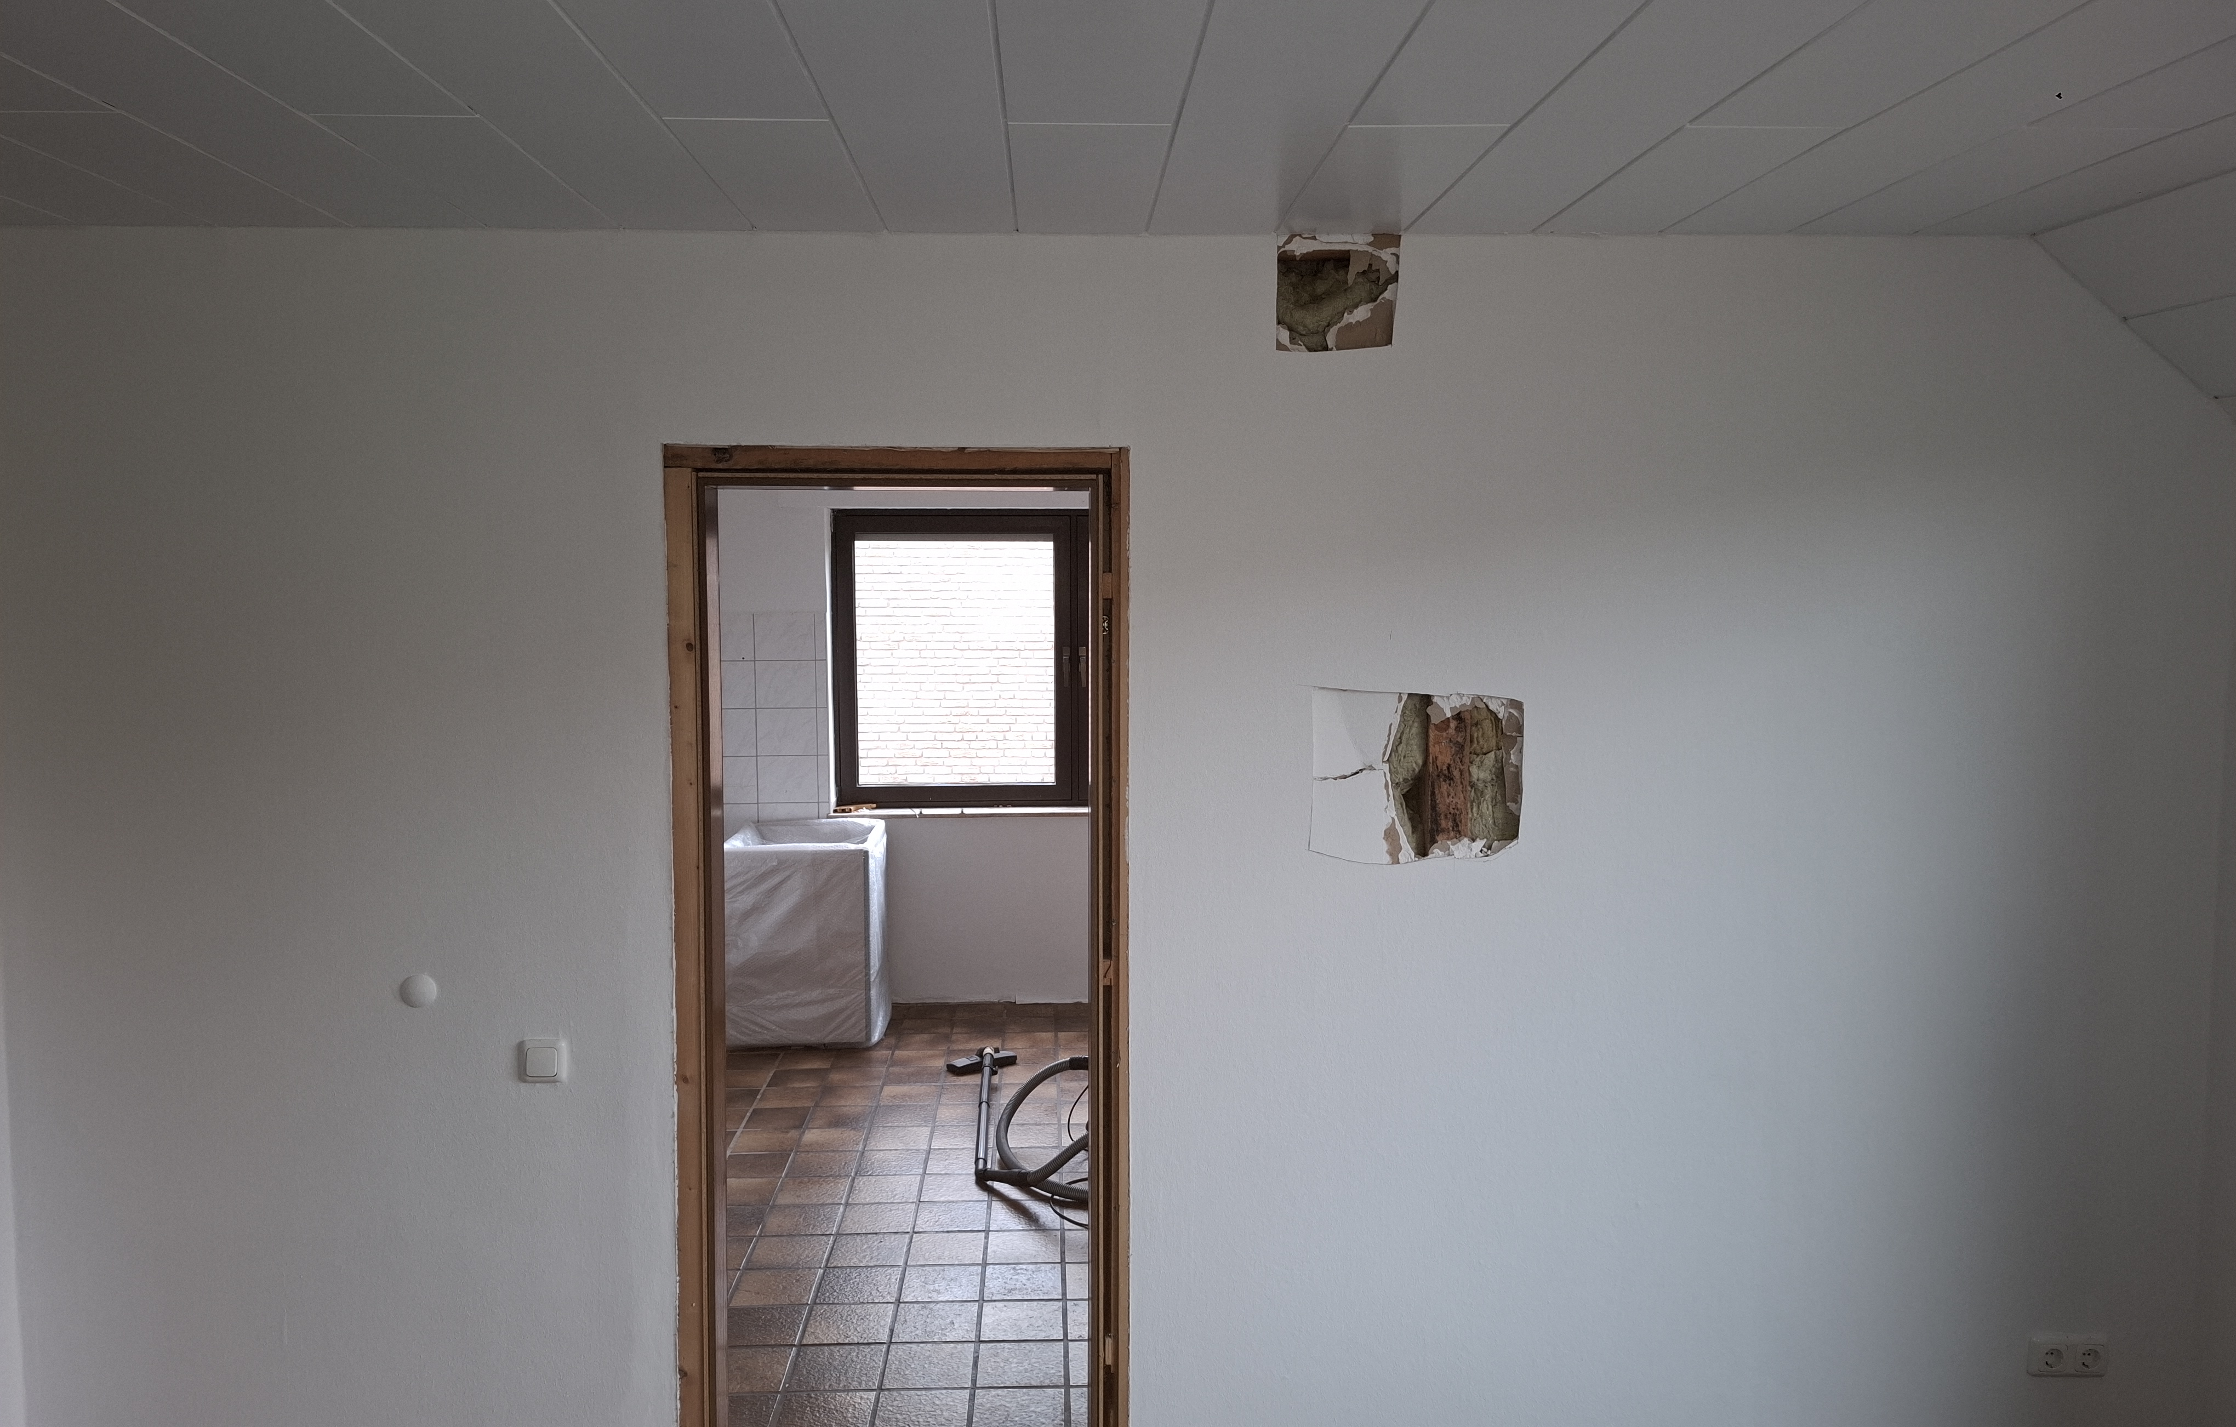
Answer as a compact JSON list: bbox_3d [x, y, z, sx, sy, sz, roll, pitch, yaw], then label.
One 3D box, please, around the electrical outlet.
[{"bbox_3d":[1.781,1.204,2.773,0.152,0.081,0.022,0,5,-2],"label":"electrical outlet"}]

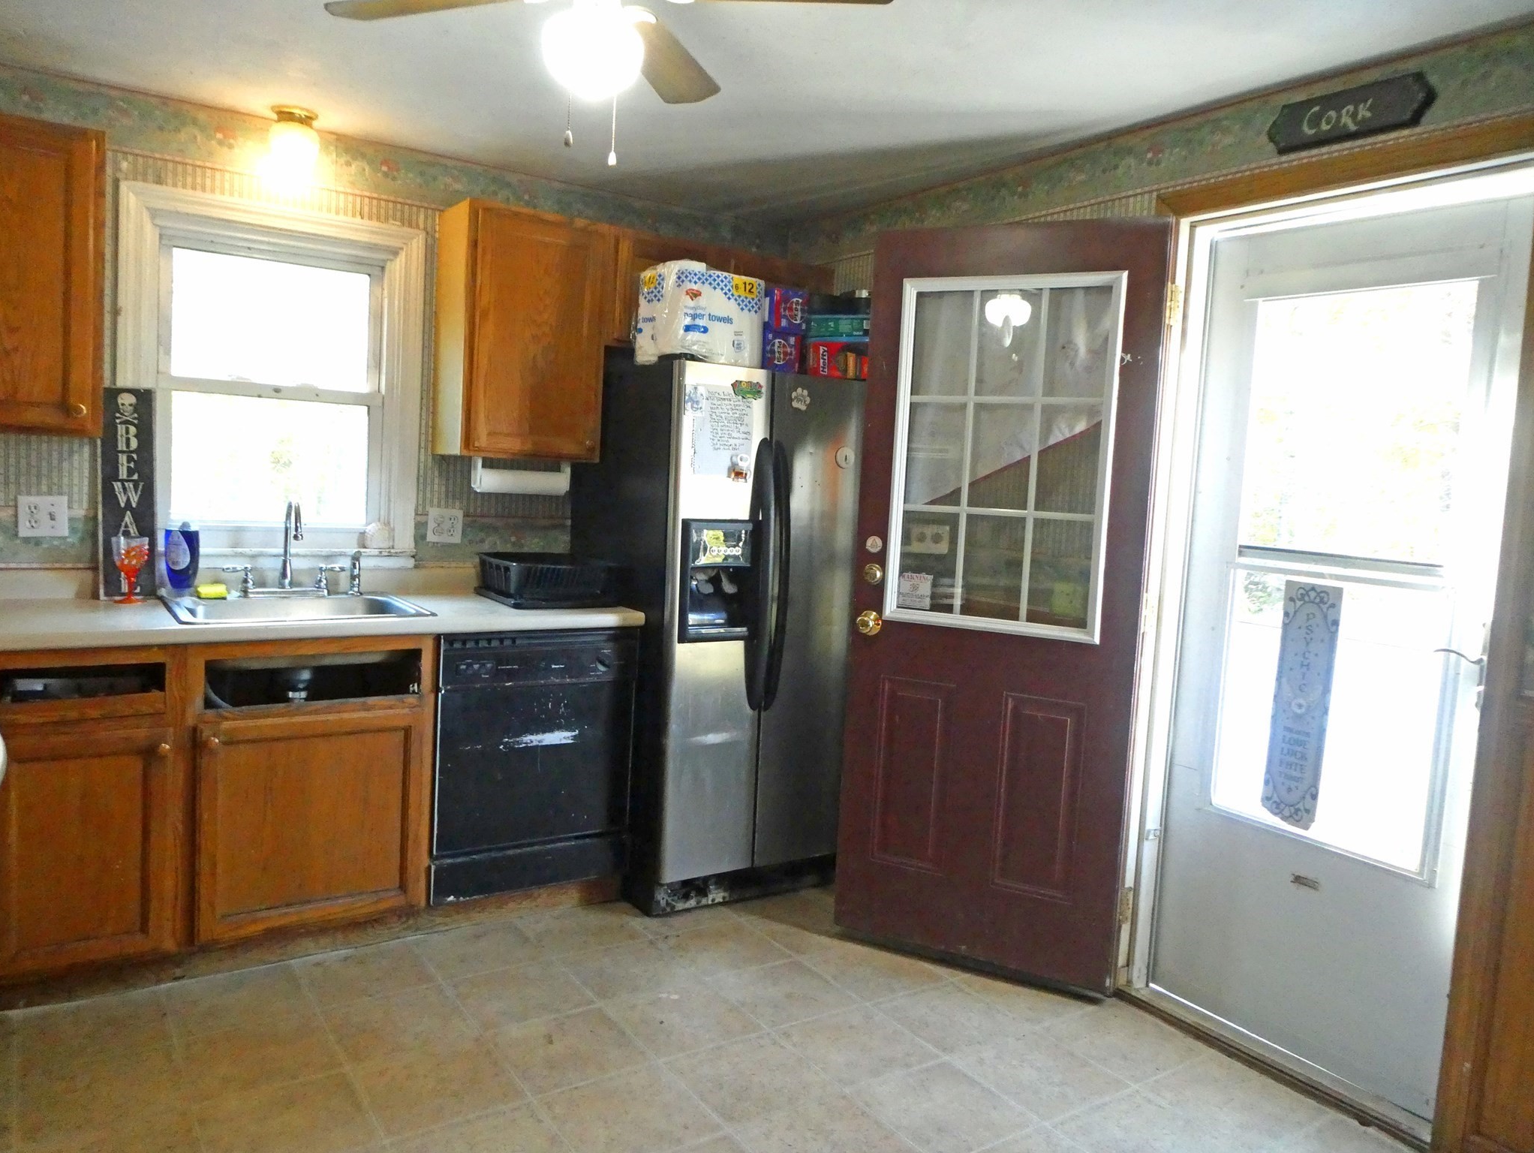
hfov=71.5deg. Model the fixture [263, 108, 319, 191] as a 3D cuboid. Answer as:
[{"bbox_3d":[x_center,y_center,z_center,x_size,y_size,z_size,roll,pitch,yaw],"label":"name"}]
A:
[{"bbox_3d":[-1.355,-1.221,3.050,0.133,0.196,0.133,-1,6,-34],"label":"fixture"}]

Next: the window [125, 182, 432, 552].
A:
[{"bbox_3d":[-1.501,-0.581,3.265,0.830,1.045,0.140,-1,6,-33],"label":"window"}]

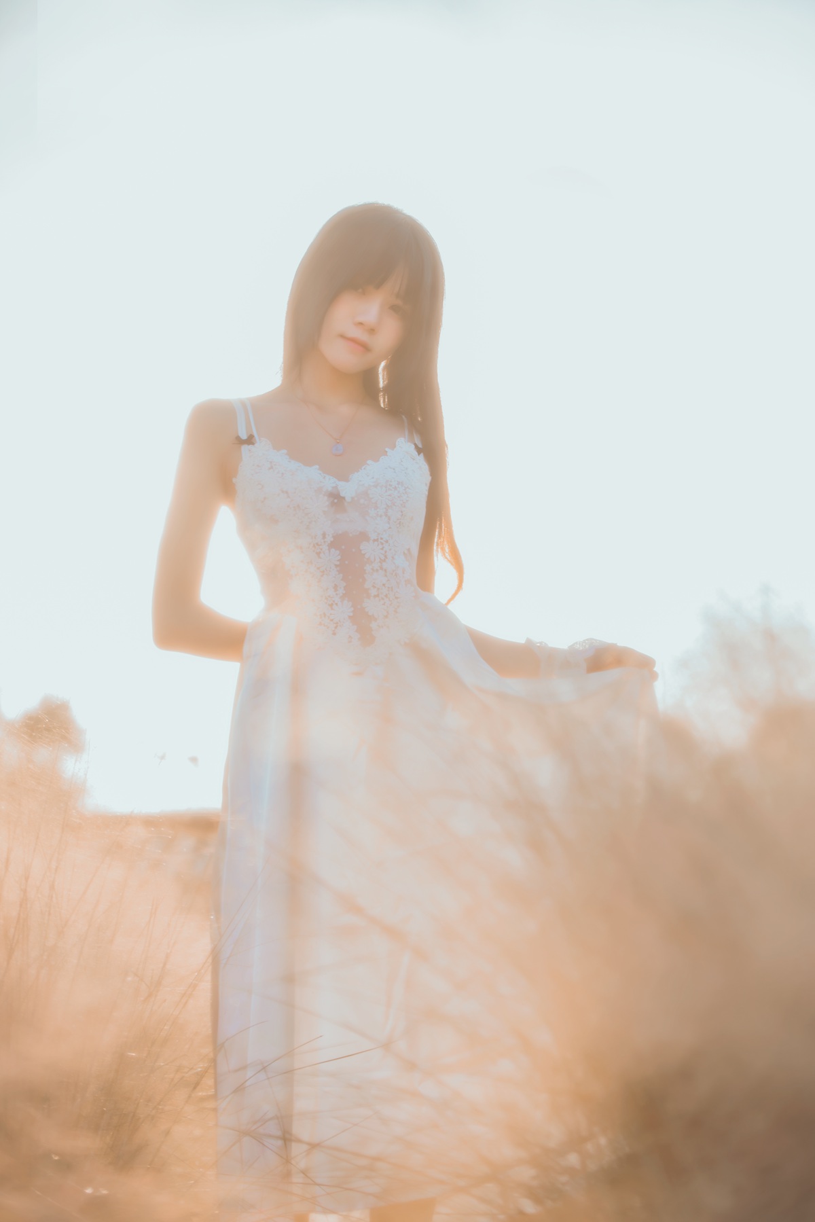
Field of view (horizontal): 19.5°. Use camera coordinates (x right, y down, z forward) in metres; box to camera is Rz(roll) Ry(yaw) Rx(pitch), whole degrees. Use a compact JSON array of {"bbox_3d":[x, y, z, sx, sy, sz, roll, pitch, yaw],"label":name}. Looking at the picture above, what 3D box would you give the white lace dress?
[{"bbox_3d":[0.037,0.266,3.220,0.540,1.090,0.380,1,-5,-10],"label":"white lace dress"}]

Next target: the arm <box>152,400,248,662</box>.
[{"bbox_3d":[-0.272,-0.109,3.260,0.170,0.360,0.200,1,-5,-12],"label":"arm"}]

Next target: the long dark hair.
[{"bbox_3d":[-0.048,-0.288,3.270,0.225,0.540,0.230,1,-5,-10],"label":"long dark hair"}]

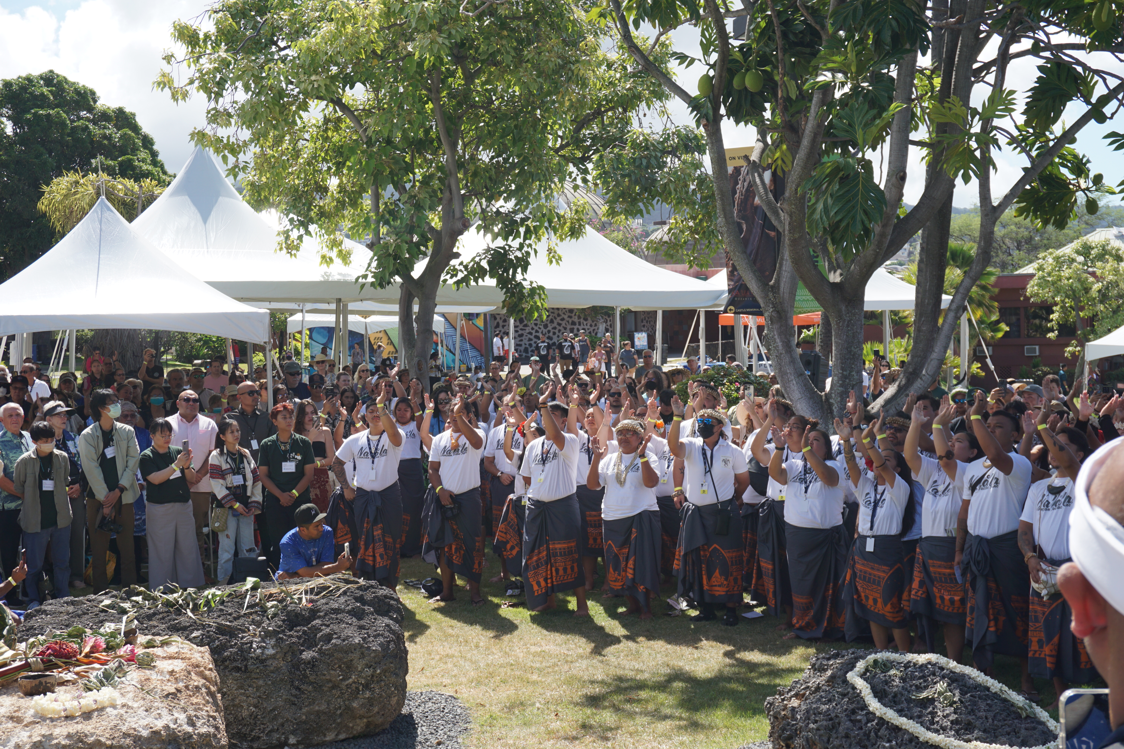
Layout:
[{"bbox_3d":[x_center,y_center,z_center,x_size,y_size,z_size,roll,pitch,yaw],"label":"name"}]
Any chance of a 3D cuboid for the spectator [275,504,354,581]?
[{"bbox_3d":[-1.870,1.463,10.750,0.620,1.030,0.750,-1,3,-30],"label":"spectator"}]

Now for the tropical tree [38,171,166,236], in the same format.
[{"bbox_3d":[-12.931,-2.518,42.000,4.600,6.800,4.400,0,2,-18],"label":"tropical tree"}]

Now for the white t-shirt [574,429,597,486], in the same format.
[{"bbox_3d":[0.234,0.751,13.000,0.470,0.540,0.290,0,2,9],"label":"white t-shirt"}]

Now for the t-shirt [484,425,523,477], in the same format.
[{"bbox_3d":[-0.512,0.709,13.400,0.460,0.500,0.290,0,0,8],"label":"t-shirt"}]

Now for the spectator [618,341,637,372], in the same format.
[{"bbox_3d":[2.096,-0.253,46.000,0.580,1.650,0.400,0,2,-13],"label":"spectator"}]

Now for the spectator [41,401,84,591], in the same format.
[{"bbox_3d":[-4.502,1.093,12.950,0.500,1.700,0.360,-1,2,-34],"label":"spectator"}]

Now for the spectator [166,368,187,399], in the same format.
[{"bbox_3d":[-4.135,0.804,15.400,0.520,1.750,0.330,0,0,-17],"label":"spectator"}]

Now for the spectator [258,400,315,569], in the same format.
[{"bbox_3d":[-2.435,1.076,12.700,0.510,1.670,0.350,0,0,-20],"label":"spectator"}]

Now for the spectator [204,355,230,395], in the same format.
[{"bbox_3d":[-5.168,0.607,21.500,0.500,1.740,0.320,0,0,-15],"label":"spectator"}]

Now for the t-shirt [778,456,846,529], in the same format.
[{"bbox_3d":[1.905,0.907,10.950,0.460,0.560,0.330,0,0,30],"label":"t-shirt"}]

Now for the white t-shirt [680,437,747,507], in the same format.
[{"bbox_3d":[1.260,0.811,11.950,0.550,0.600,0.320,0,2,12],"label":"white t-shirt"}]

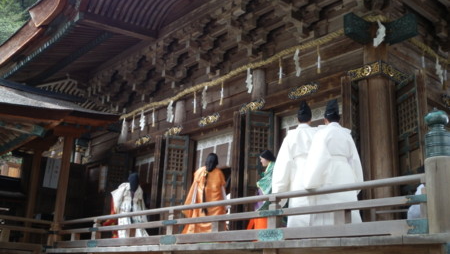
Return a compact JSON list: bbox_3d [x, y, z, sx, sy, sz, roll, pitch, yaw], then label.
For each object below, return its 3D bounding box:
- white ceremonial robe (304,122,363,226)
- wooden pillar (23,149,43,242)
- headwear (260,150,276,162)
[{"bbox_3d":[1.323,0.639,6.272,0.620,1.400,0.440,-5,-19,25],"label":"white ceremonial robe"},{"bbox_3d":[-4.849,1.800,13.044,0.170,2.590,0.170,17,-22,-38],"label":"wooden pillar"},{"bbox_3d":[0.657,0.453,7.857,0.220,0.170,0.180,-4,-18,21],"label":"headwear"}]

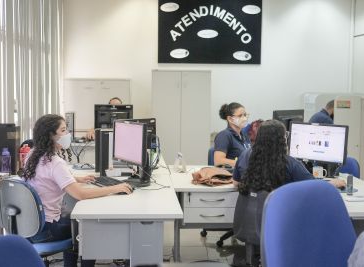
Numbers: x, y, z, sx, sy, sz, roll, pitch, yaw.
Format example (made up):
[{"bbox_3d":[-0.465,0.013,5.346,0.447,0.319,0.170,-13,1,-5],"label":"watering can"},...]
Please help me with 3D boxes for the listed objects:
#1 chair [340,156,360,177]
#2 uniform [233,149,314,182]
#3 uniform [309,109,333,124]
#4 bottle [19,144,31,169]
[{"bbox_3d":[1.379,0.621,5.127,0.580,0.860,0.580,3,6,20],"label":"chair"},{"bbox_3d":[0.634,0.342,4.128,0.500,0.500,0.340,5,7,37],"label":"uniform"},{"bbox_3d":[1.700,-0.011,7.027,0.360,0.550,0.480,0,5,-6],"label":"uniform"},{"bbox_3d":[-1.280,0.196,4.819,0.080,0.215,0.080,1,5,0],"label":"bottle"}]

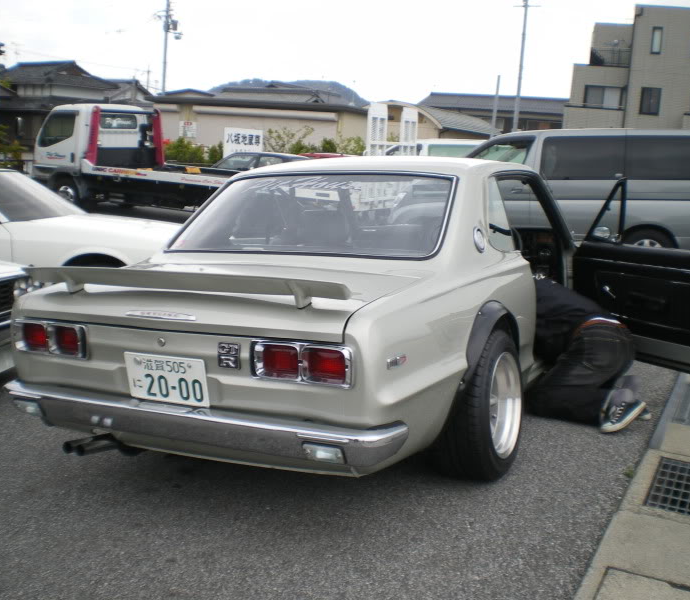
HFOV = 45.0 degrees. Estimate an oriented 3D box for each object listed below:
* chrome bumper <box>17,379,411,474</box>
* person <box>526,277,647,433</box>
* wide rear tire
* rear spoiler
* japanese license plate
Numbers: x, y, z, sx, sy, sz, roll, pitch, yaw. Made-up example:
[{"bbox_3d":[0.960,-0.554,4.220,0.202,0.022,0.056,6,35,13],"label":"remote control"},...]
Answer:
[{"bbox_3d":[-0.556,0.388,2.767,1.570,0.130,0.260,3,9,27],"label":"chrome bumper"},{"bbox_3d":[1.077,0.182,4.111,0.500,0.820,0.980,-5,13,-37],"label":"person"},{"bbox_3d":[0.520,0.405,3.272,0.230,0.585,0.585,0,7,28],"label":"wide rear tire"},{"bbox_3d":[-0.542,-0.043,2.746,1.310,0.095,0.130,3,9,27],"label":"rear spoiler"},{"bbox_3d":[-0.588,0.263,2.742,0.330,0.165,0.015,3,16,27],"label":"japanese license plate"}]

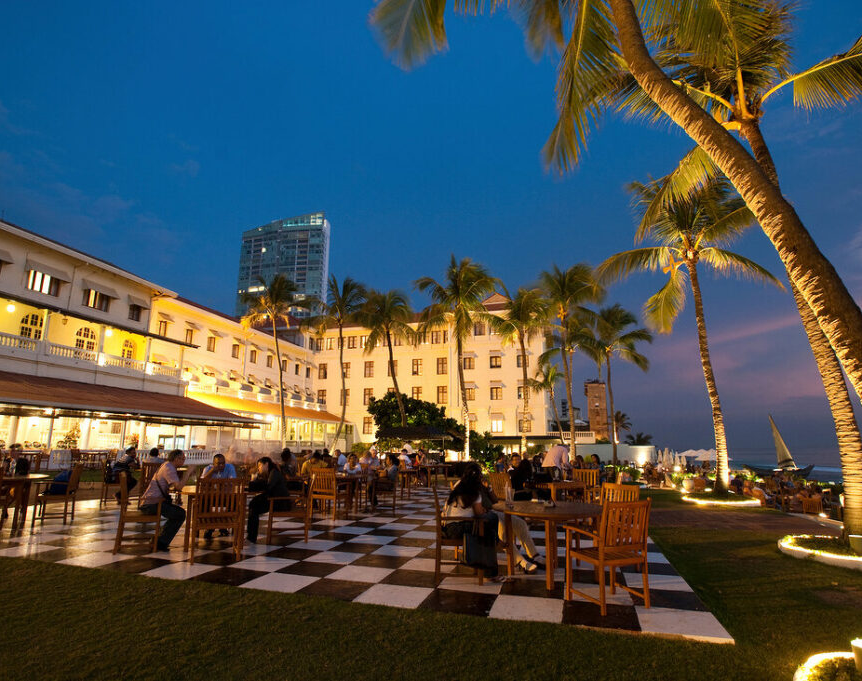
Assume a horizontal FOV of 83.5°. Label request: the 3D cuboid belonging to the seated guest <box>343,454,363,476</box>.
[{"bbox_3d":[-1.773,3.174,10.983,0.500,1.200,0.750,-1,-13,9],"label":"seated guest"}]

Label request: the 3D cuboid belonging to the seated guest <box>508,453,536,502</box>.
[{"bbox_3d":[1.536,2.503,7.860,0.780,1.250,0.520,3,-13,-12],"label":"seated guest"}]

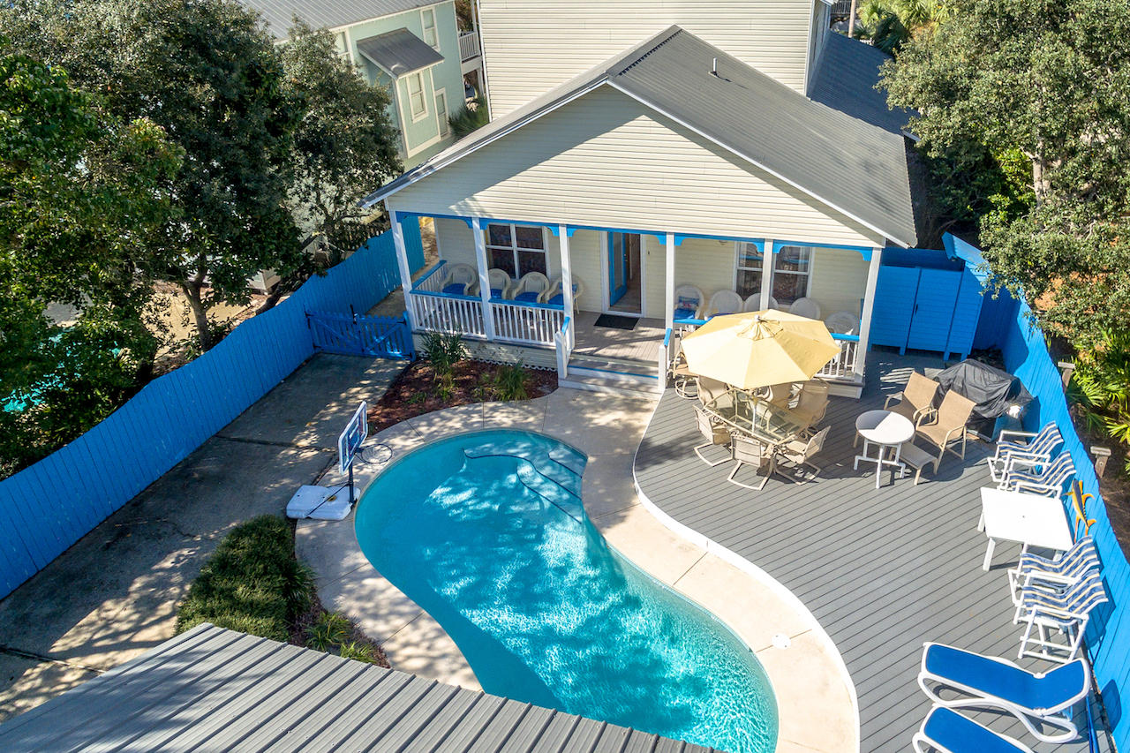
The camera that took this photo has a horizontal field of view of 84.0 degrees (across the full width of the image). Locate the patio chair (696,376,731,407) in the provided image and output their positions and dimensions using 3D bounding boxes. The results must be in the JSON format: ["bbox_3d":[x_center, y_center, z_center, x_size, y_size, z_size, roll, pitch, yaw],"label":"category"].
[{"bbox_3d":[2.918,0.410,11.645,0.620,0.950,0.720,-7,34,-2],"label":"patio chair"}]

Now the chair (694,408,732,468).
[{"bbox_3d":[2.702,0.886,10.965,0.700,0.950,0.600,-18,36,-18],"label":"chair"}]

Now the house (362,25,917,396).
[{"bbox_3d":[1.834,-4.125,14.523,10.600,5.750,6.600,9,36,20],"label":"house"}]

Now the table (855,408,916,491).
[{"bbox_3d":[5.304,1.173,10.342,0.860,0.750,0.860,9,36,20],"label":"table"}]

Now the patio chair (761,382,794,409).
[{"bbox_3d":[3.932,0.461,11.423,0.720,0.950,0.620,-25,38,-26],"label":"patio chair"}]

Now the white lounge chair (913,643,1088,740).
[{"bbox_3d":[5.134,3.464,7.333,1.600,0.880,0.640,10,37,22],"label":"white lounge chair"}]

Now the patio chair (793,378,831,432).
[{"bbox_3d":[4.492,0.654,11.706,0.630,0.980,0.740,24,41,37],"label":"patio chair"}]

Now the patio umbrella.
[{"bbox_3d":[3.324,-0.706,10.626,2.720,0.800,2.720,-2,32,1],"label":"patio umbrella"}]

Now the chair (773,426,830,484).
[{"bbox_3d":[4.073,1.221,10.931,0.640,0.970,0.730,-24,37,-30],"label":"chair"}]

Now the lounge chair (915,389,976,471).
[{"bbox_3d":[6.720,0.959,11.119,0.780,1.030,0.630,-16,34,-20],"label":"lounge chair"}]

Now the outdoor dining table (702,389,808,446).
[{"bbox_3d":[3.459,1.011,11.431,0.970,0.740,1.600,-27,39,-34],"label":"outdoor dining table"}]

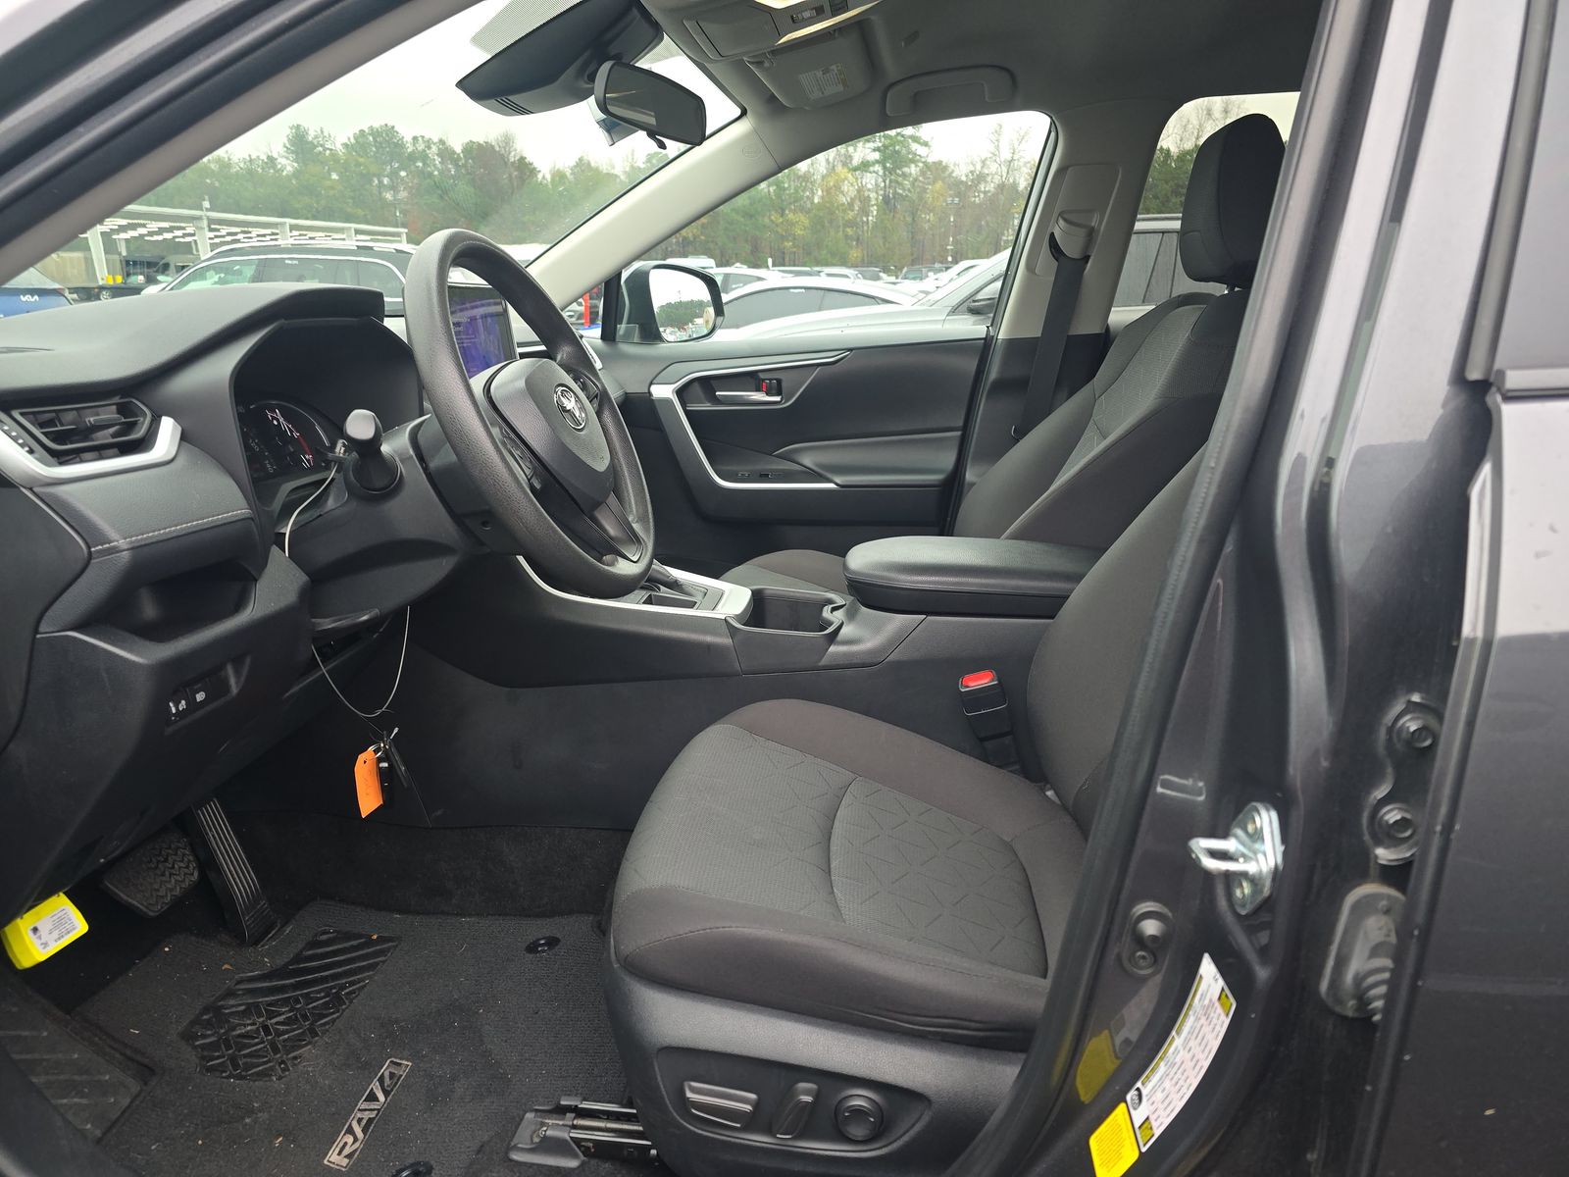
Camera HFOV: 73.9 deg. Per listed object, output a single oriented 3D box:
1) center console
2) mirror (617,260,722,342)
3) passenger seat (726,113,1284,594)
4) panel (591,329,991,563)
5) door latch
[{"bbox_3d":[-0.009,0.126,1.449,0.970,0.380,0.280,1,17,7],"label":"center console"},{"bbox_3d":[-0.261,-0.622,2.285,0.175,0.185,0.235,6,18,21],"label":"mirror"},{"bbox_3d":[0.301,-0.226,1.693,0.900,0.980,0.530,1,17,7],"label":"passenger seat"},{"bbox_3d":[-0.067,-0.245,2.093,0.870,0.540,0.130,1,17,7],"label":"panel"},{"bbox_3d":[0.236,0.140,0.555,0.042,0.060,0.036,-2,16,-4],"label":"door latch"}]

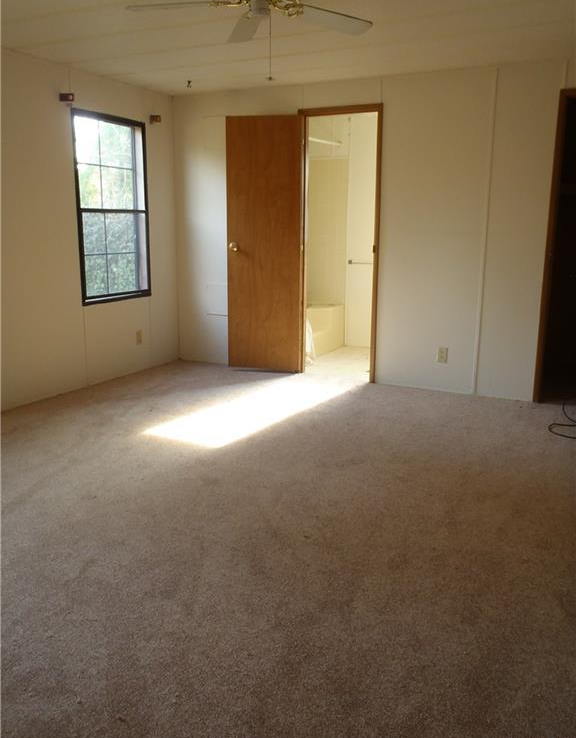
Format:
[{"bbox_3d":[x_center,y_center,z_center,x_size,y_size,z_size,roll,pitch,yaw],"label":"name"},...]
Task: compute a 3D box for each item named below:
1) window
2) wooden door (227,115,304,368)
[{"bbox_3d":[-1.382,-1.242,4.896,0.090,1.400,0.789,7,14,26],"label":"window"},{"bbox_3d":[-0.191,-0.977,5.062,0.617,2.017,0.045,3,13,14],"label":"wooden door"}]

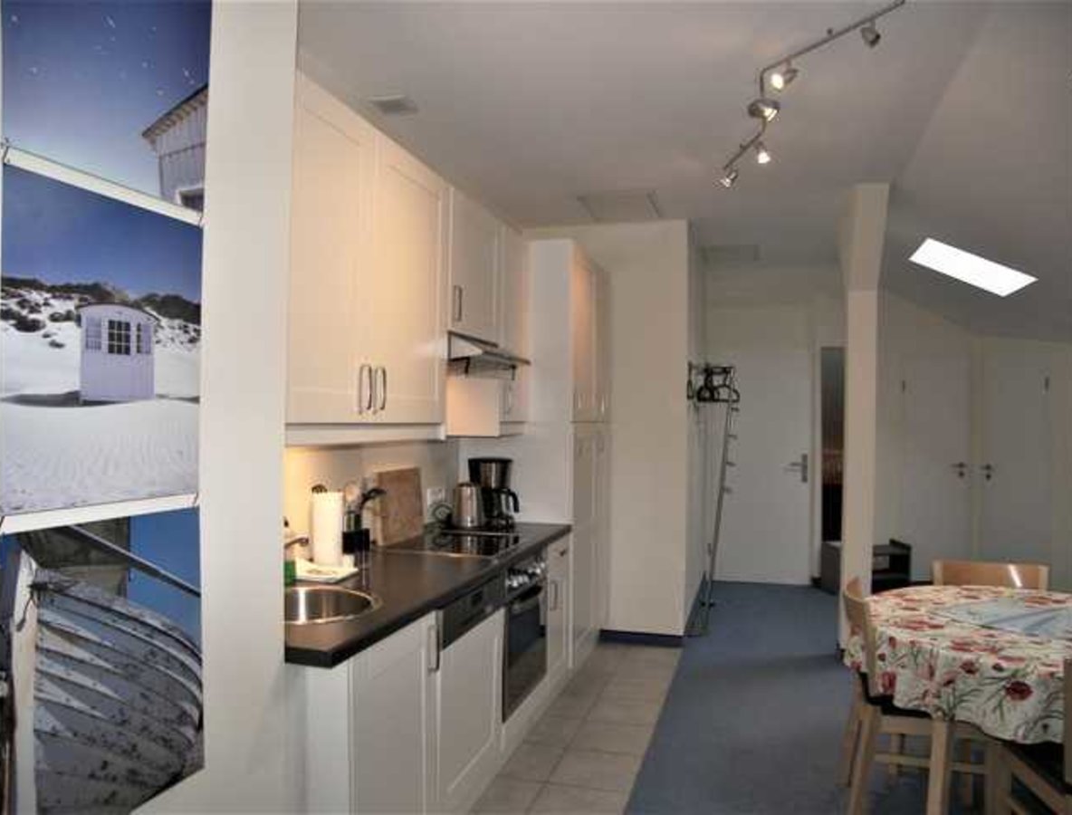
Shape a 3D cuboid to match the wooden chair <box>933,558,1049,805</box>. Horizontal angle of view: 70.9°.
[{"bbox_3d":[1.853,1.064,2.973,0.440,0.840,0.500,0,-1,18],"label":"wooden chair"}]

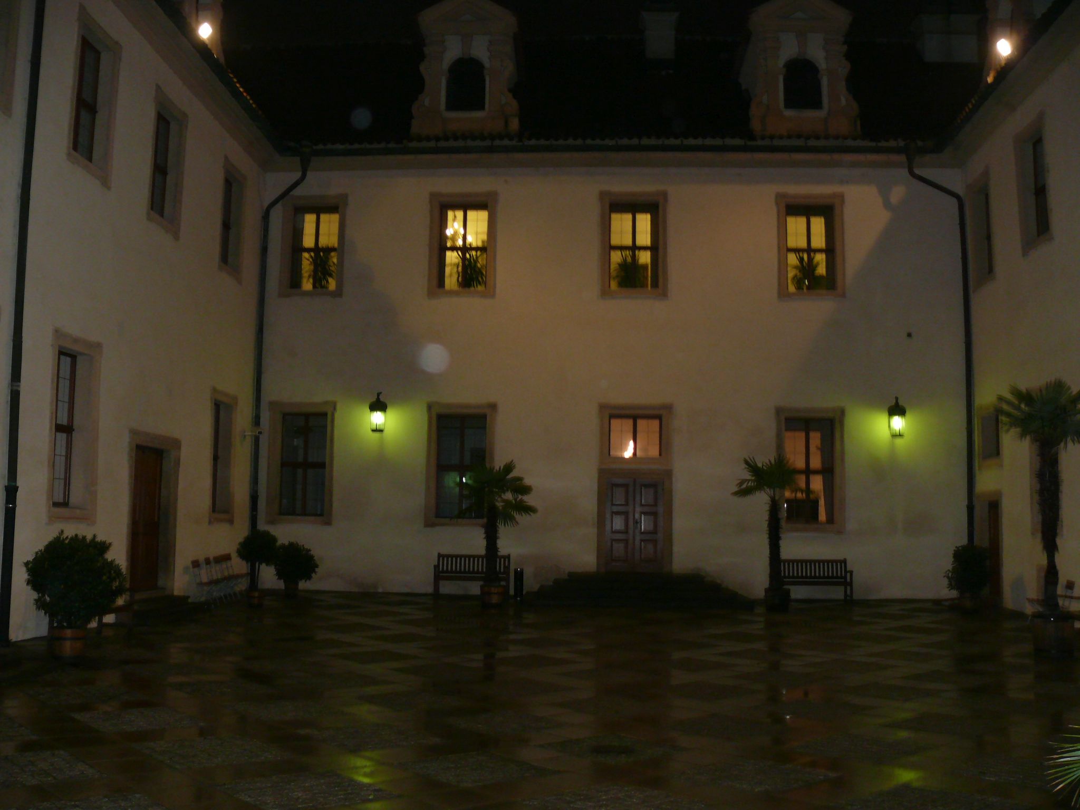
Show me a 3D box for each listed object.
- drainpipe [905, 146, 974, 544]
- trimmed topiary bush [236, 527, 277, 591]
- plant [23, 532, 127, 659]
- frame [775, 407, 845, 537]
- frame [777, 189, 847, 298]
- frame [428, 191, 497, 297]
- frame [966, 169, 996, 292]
[{"bbox_3d":[8.646,-0.789,23.532,1.440,9.905,0.700,0,-6,3],"label":"drainpipe"},{"bbox_3d":[-5.151,2.829,19.900,0.766,1.142,0.766,0,-6,3],"label":"trimmed topiary bush"},{"bbox_3d":[-5.162,2.105,12.124,1.139,1.343,1.139,0,-6,3],"label":"plant"},{"bbox_3d":[5.901,1.375,23.843,1.482,2.727,0.250,0,-6,3],"label":"frame"},{"bbox_3d":[5.802,-3.405,23.458,1.448,2.303,0.250,0,-6,3],"label":"frame"},{"bbox_3d":[-1.730,-3.590,24.726,1.530,2.384,0.250,0,-6,3],"label":"frame"},{"bbox_3d":[9.051,-3.541,22.212,0.250,2.351,1.379,0,-6,4],"label":"frame"}]

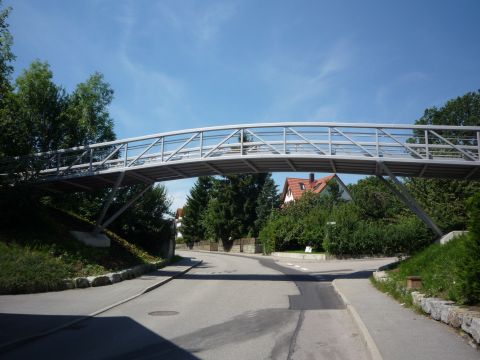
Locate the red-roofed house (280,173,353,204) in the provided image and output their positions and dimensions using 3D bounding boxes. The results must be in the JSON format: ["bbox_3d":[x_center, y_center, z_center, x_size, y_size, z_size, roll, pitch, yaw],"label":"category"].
[{"bbox_3d":[10.559,4.136,57.437,10.500,9.200,10.500,2,-7,-12],"label":"red-roofed house"}]

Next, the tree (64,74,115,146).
[{"bbox_3d":[-10.575,-2.532,31.531,4.800,10.500,4.800,1,-7,0],"label":"tree"}]

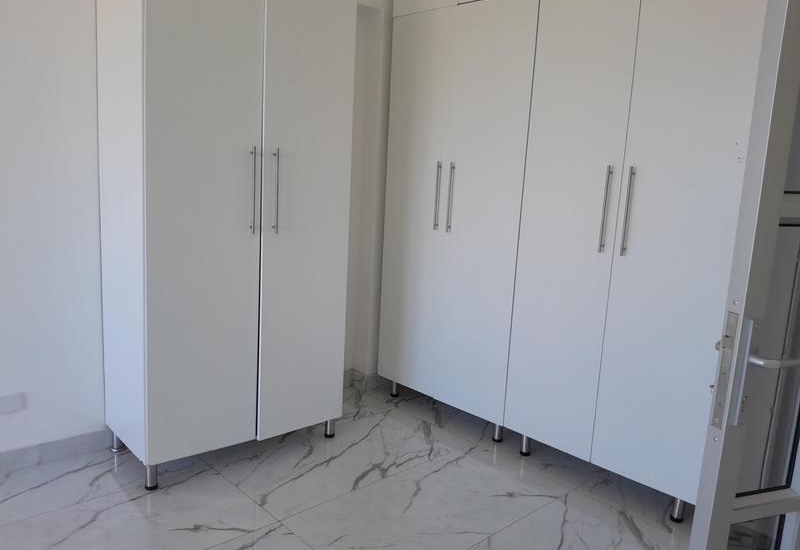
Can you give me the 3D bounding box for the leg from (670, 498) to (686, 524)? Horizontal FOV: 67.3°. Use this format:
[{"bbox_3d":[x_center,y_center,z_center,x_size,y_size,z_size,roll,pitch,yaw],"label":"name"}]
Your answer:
[{"bbox_3d":[1.168,0.975,2.519,0.050,0.108,0.050,-5,12,-44],"label":"leg"}]

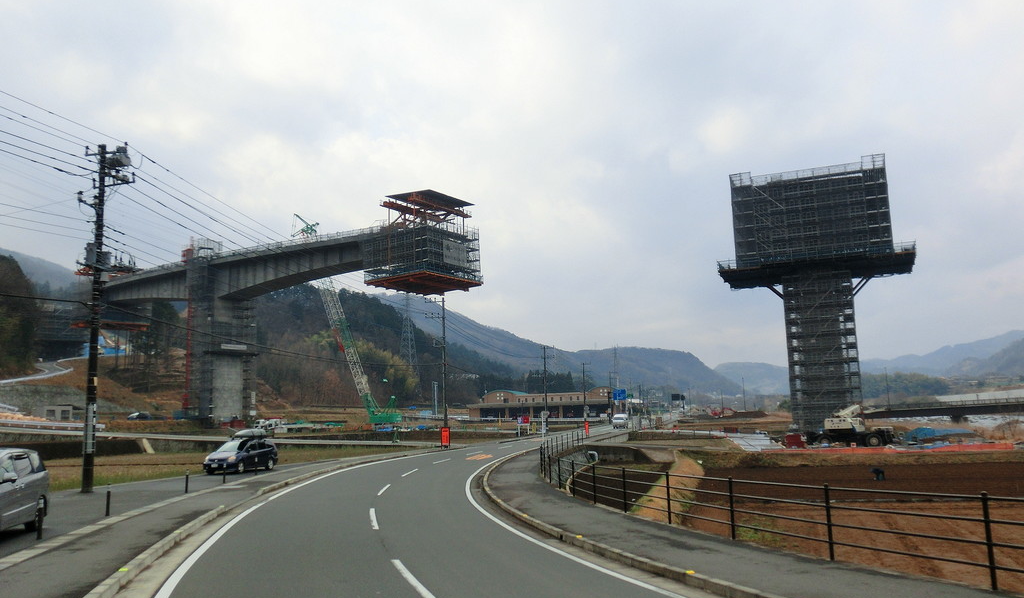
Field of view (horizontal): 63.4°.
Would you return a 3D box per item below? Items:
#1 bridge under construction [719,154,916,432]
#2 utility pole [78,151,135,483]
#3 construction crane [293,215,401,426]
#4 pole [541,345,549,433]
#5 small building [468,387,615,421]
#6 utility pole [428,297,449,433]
[{"bbox_3d":[39.420,0.460,106.031,22.779,33.292,11.500,-5,-9,25],"label":"bridge under construction"},{"bbox_3d":[-16.007,0.573,32.215,1.900,13.590,0.900,-4,-8,14],"label":"utility pole"},{"bbox_3d":[-31.877,4.226,159.585,21.500,40.960,6.000,1,-8,-17],"label":"construction crane"},{"bbox_3d":[5.210,13.679,128.473,1.300,12.800,0.500,-3,-8,11],"label":"pole"},{"bbox_3d":[8.614,28.795,227.484,38.500,8.850,16.000,-5,-9,24],"label":"small building"},{"bbox_3d":[-6.566,6.363,72.736,1.750,13.000,0.450,-4,-8,14],"label":"utility pole"}]

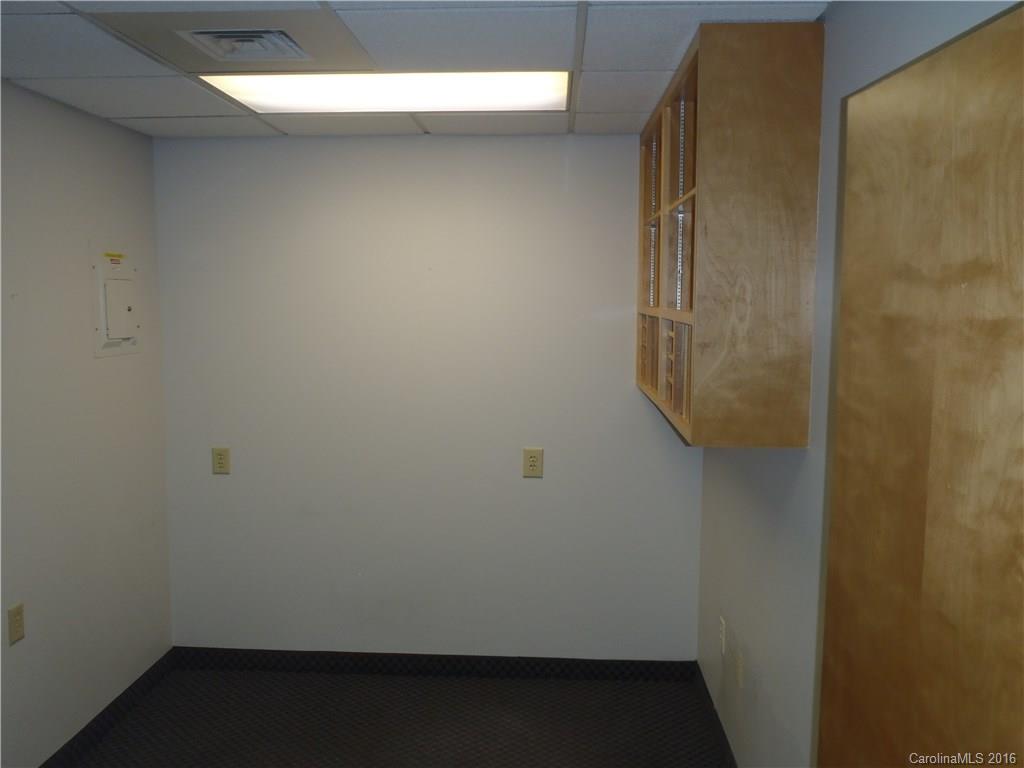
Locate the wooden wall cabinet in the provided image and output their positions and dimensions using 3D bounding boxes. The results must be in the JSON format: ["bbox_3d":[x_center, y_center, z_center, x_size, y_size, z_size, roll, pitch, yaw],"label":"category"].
[{"bbox_3d":[0.660,-0.448,2.840,0.301,1.072,1.451,1,7,3],"label":"wooden wall cabinet"}]

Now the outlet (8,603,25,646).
[{"bbox_3d":[-1.632,0.791,2.729,0.010,0.116,0.075,1,7,3],"label":"outlet"}]

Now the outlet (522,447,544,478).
[{"bbox_3d":[0.096,0.350,3.685,0.084,0.126,0.010,1,7,3],"label":"outlet"}]

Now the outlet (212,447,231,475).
[{"bbox_3d":[-1.319,0.350,3.757,0.077,0.117,0.010,1,7,3],"label":"outlet"}]

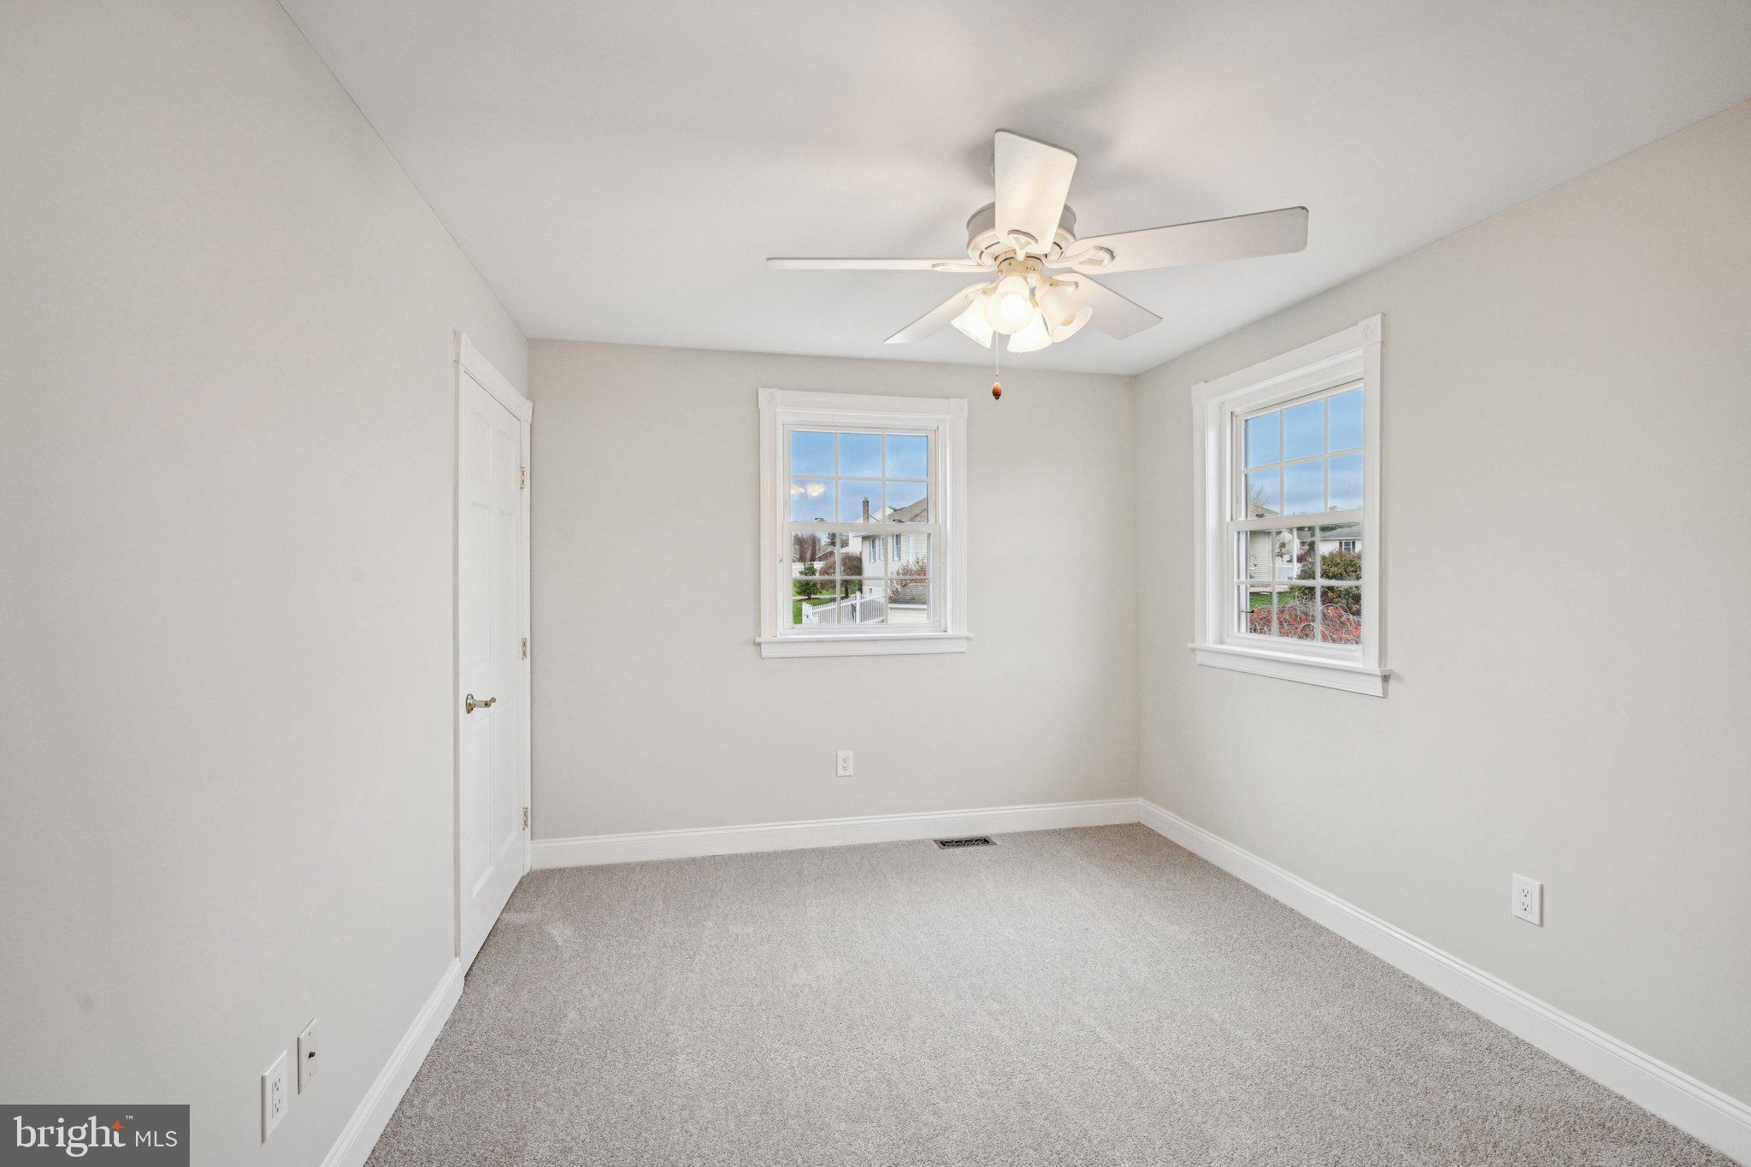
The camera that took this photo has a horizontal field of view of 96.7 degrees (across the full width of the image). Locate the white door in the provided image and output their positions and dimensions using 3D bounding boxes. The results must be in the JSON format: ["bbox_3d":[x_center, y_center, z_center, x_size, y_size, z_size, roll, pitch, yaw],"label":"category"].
[{"bbox_3d":[-1.479,0.297,2.991,0.040,2.010,0.820,0,1,-13],"label":"white door"}]

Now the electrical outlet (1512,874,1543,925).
[{"bbox_3d":[1.886,0.916,2.250,0.008,0.121,0.077,0,1,-13],"label":"electrical outlet"}]

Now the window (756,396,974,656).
[{"bbox_3d":[-0.045,-0.292,3.938,1.090,1.305,0.120,0,1,-13],"label":"window"}]

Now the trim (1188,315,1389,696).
[{"bbox_3d":[1.673,-0.274,3.225,0.090,1.335,1.090,0,1,-13],"label":"trim"}]

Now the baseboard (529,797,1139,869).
[{"bbox_3d":[-0.073,1.246,3.920,3.080,0.135,0.016,0,1,-13],"label":"baseboard"}]

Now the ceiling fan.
[{"bbox_3d":[0.385,-0.855,2.045,1.300,0.500,1.280,0,1,-13],"label":"ceiling fan"}]

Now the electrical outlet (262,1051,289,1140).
[{"bbox_3d":[-1.104,0.944,1.435,0.008,0.118,0.075,0,1,-13],"label":"electrical outlet"}]

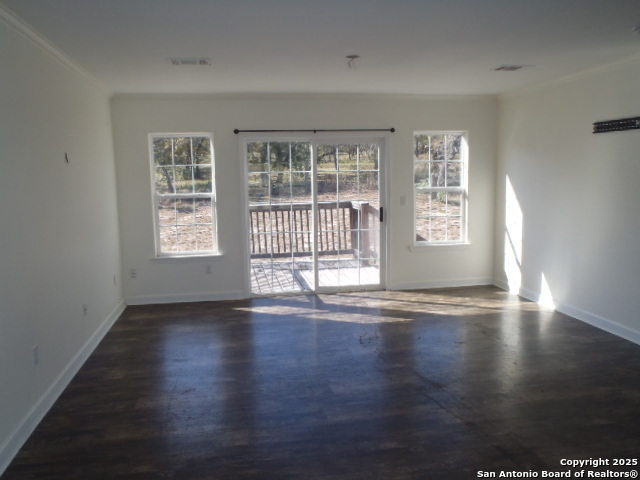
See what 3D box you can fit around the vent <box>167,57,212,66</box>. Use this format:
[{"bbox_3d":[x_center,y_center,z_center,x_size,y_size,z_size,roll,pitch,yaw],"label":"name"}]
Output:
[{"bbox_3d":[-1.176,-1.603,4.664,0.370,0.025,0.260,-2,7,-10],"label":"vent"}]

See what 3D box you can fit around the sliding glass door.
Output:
[{"bbox_3d":[-0.029,-0.280,6.655,1.800,2.010,0.120,-2,7,-10],"label":"sliding glass door"}]

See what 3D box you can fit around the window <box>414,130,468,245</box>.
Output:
[{"bbox_3d":[1.616,-0.692,6.925,0.750,1.480,0.100,-2,7,-10],"label":"window"}]

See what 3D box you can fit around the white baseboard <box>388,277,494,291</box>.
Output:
[{"bbox_3d":[1.665,0.598,7.056,1.510,0.110,0.018,-2,7,-10],"label":"white baseboard"}]

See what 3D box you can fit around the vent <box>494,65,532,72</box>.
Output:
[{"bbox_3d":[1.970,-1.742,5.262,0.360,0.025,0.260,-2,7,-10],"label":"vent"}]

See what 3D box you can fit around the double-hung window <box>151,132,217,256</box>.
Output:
[{"bbox_3d":[-1.654,-0.542,6.325,0.750,1.480,0.100,-2,7,-10],"label":"double-hung window"}]

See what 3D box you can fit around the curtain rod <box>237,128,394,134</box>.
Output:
[{"bbox_3d":[-0.036,-1.355,6.438,2.030,0.055,0.090,-2,7,-10],"label":"curtain rod"}]

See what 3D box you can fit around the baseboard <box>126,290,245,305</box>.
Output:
[{"bbox_3d":[-1.657,0.729,6.443,1.430,0.115,0.018,-2,7,-10],"label":"baseboard"}]

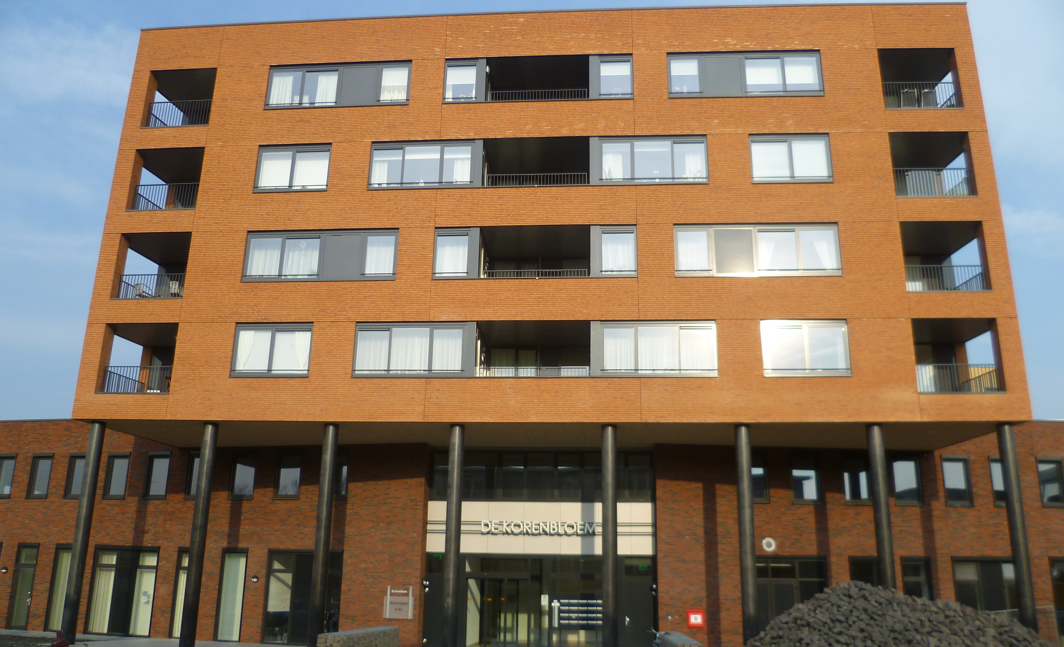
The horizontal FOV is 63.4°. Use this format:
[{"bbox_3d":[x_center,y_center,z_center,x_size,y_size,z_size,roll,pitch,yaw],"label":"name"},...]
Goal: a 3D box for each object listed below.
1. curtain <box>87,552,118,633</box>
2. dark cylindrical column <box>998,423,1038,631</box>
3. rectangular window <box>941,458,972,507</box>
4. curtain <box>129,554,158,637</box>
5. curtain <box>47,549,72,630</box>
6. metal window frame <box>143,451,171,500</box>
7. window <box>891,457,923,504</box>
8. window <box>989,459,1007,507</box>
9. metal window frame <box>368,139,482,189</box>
[{"bbox_3d":[-15.054,9.410,30.166,0.824,2.778,0.120,-3,-18,13],"label":"curtain"},{"bbox_3d":[13.197,5.903,23.222,0.450,6.513,0.450,0,-17,4],"label":"dark cylindrical column"},{"bbox_3d":[14.125,5.235,28.562,1.006,1.712,0.130,2,-17,-4],"label":"rectangular window"},{"bbox_3d":[-13.209,9.213,29.323,0.731,2.726,0.100,-3,-17,13],"label":"curtain"},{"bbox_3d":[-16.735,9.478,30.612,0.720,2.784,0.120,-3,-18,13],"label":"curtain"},{"bbox_3d":[-13.352,5.437,30.678,0.935,1.718,0.150,-3,-17,13],"label":"metal window frame"},{"bbox_3d":[12.247,5.146,28.078,0.986,1.599,0.150,2,-17,-4],"label":"window"},{"bbox_3d":[15.515,5.200,28.226,0.941,1.632,0.120,2,-17,-4],"label":"window"},{"bbox_3d":[-3.368,-5.034,27.319,3.644,1.704,0.150,0,-17,4],"label":"metal window frame"}]

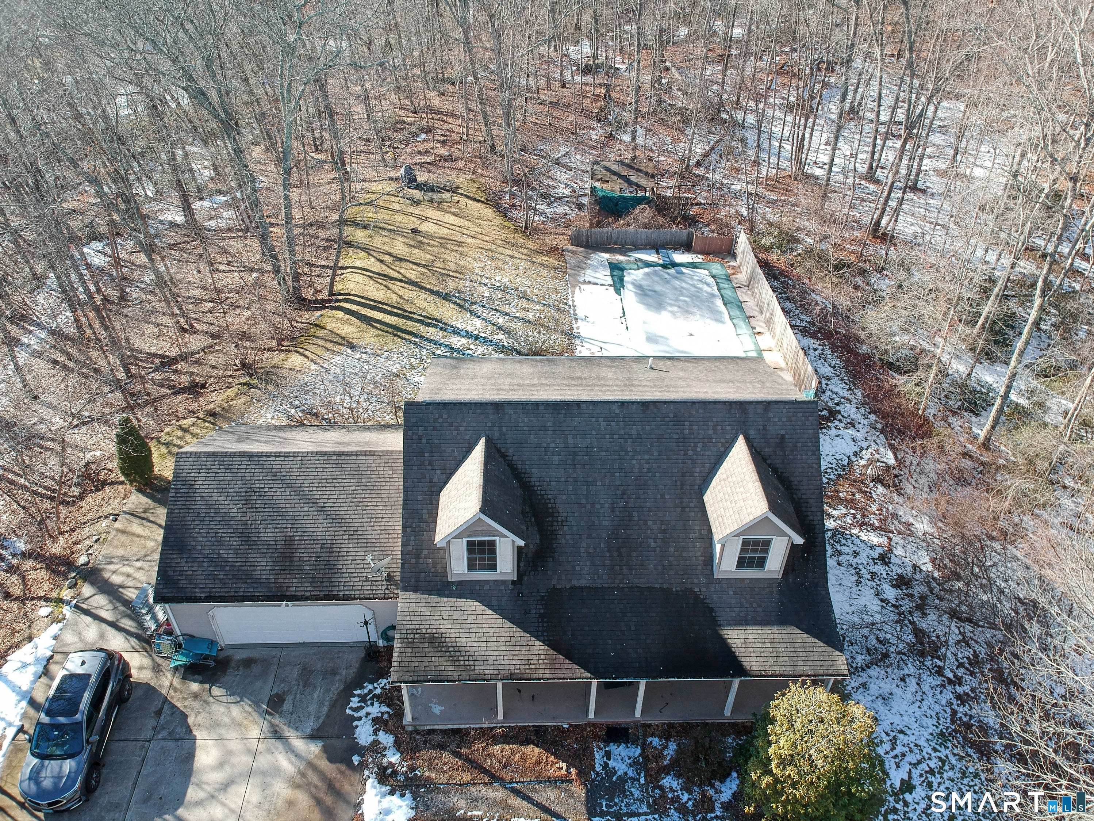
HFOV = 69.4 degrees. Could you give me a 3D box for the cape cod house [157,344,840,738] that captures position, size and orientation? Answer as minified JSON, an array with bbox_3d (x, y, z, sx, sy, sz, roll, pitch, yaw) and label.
[{"bbox_3d":[-1.827,3.229,25.867,20.447,7.535,11.411,0,38,-2],"label":"cape cod house"}]

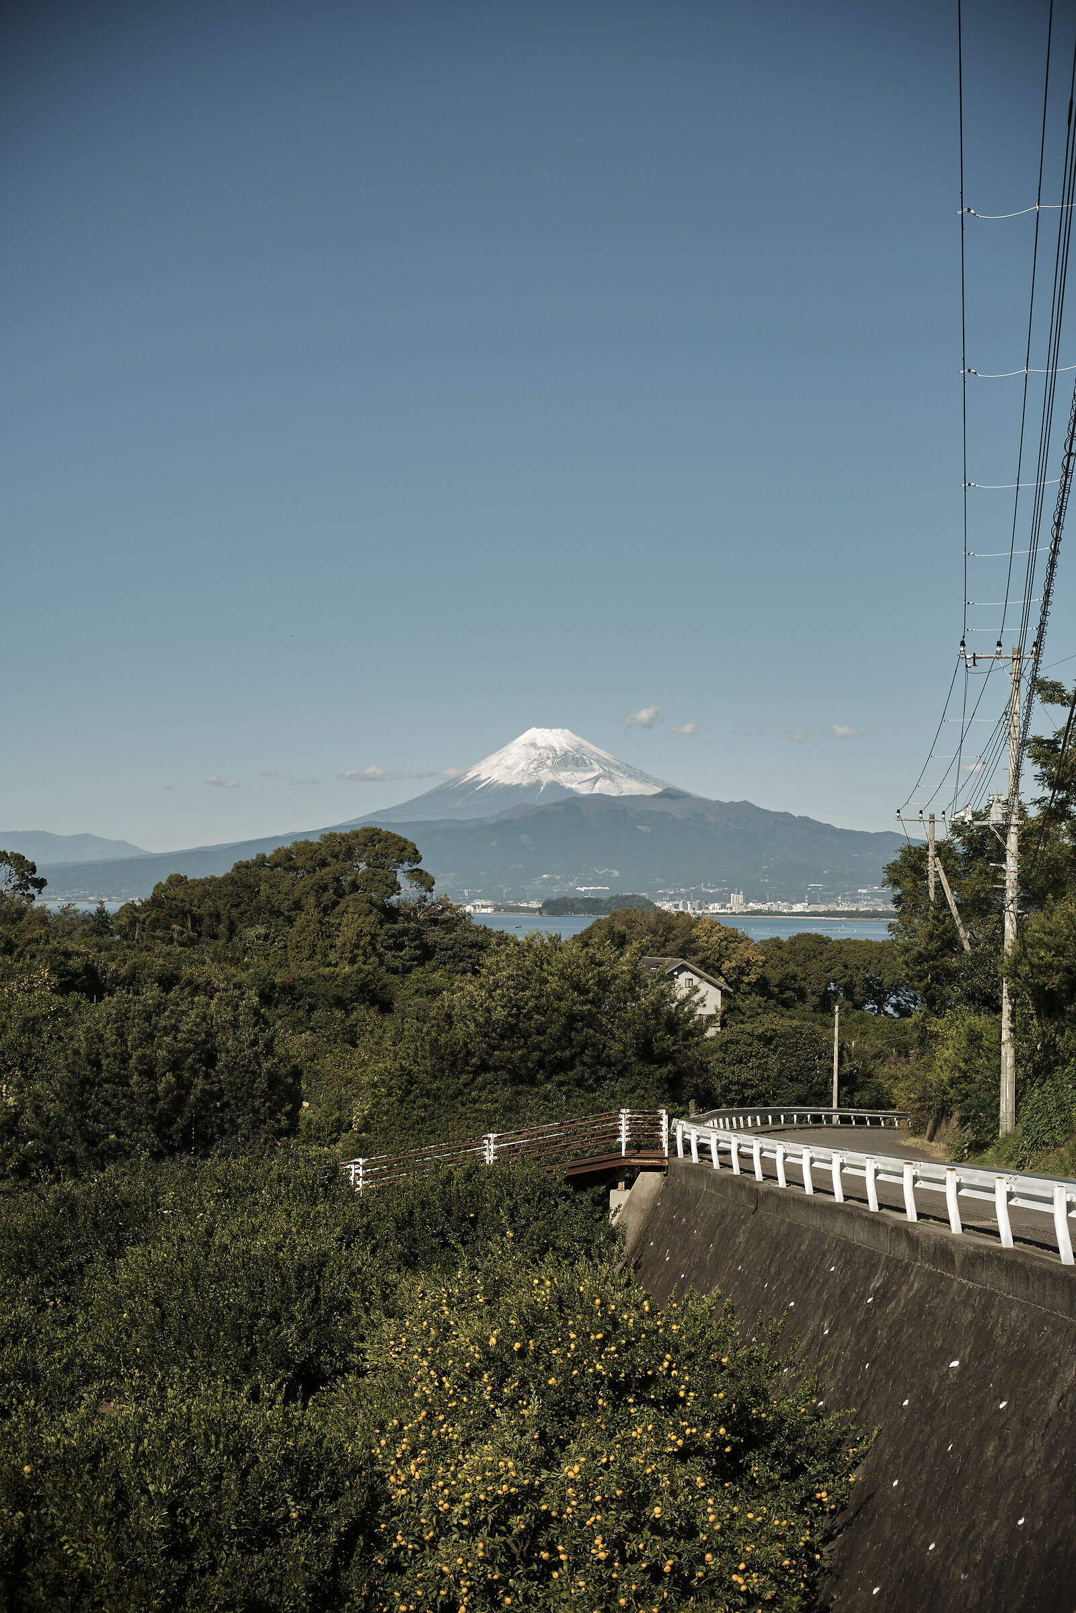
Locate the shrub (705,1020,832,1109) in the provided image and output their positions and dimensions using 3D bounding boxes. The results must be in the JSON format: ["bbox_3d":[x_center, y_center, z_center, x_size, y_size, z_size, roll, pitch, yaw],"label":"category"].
[{"bbox_3d":[11.304,13.021,91.000,6.300,5.000,5.800,0,-3,0],"label":"shrub"}]

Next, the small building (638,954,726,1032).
[{"bbox_3d":[9.520,15.862,146.698,8.400,7.500,8.600,2,-3,-25],"label":"small building"}]

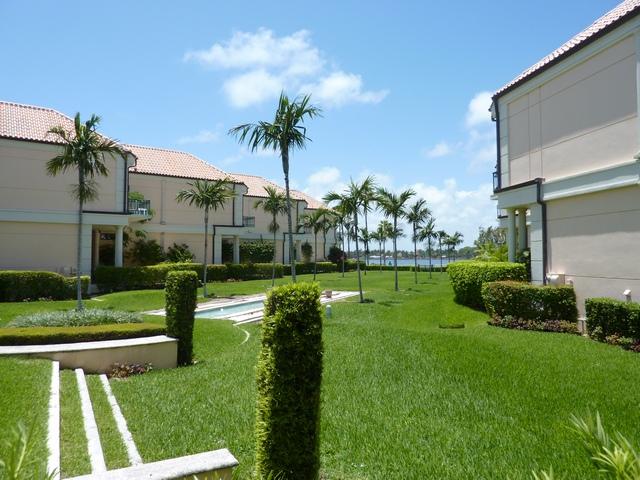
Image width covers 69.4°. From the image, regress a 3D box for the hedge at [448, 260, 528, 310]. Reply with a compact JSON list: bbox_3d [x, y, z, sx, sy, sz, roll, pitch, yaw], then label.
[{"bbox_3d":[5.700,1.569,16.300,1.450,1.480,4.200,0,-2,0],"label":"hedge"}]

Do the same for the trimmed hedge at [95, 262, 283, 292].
[{"bbox_3d":[-7.357,2.289,32.436,1.200,1.200,19.200,-1,-2,21],"label":"trimmed hedge"}]

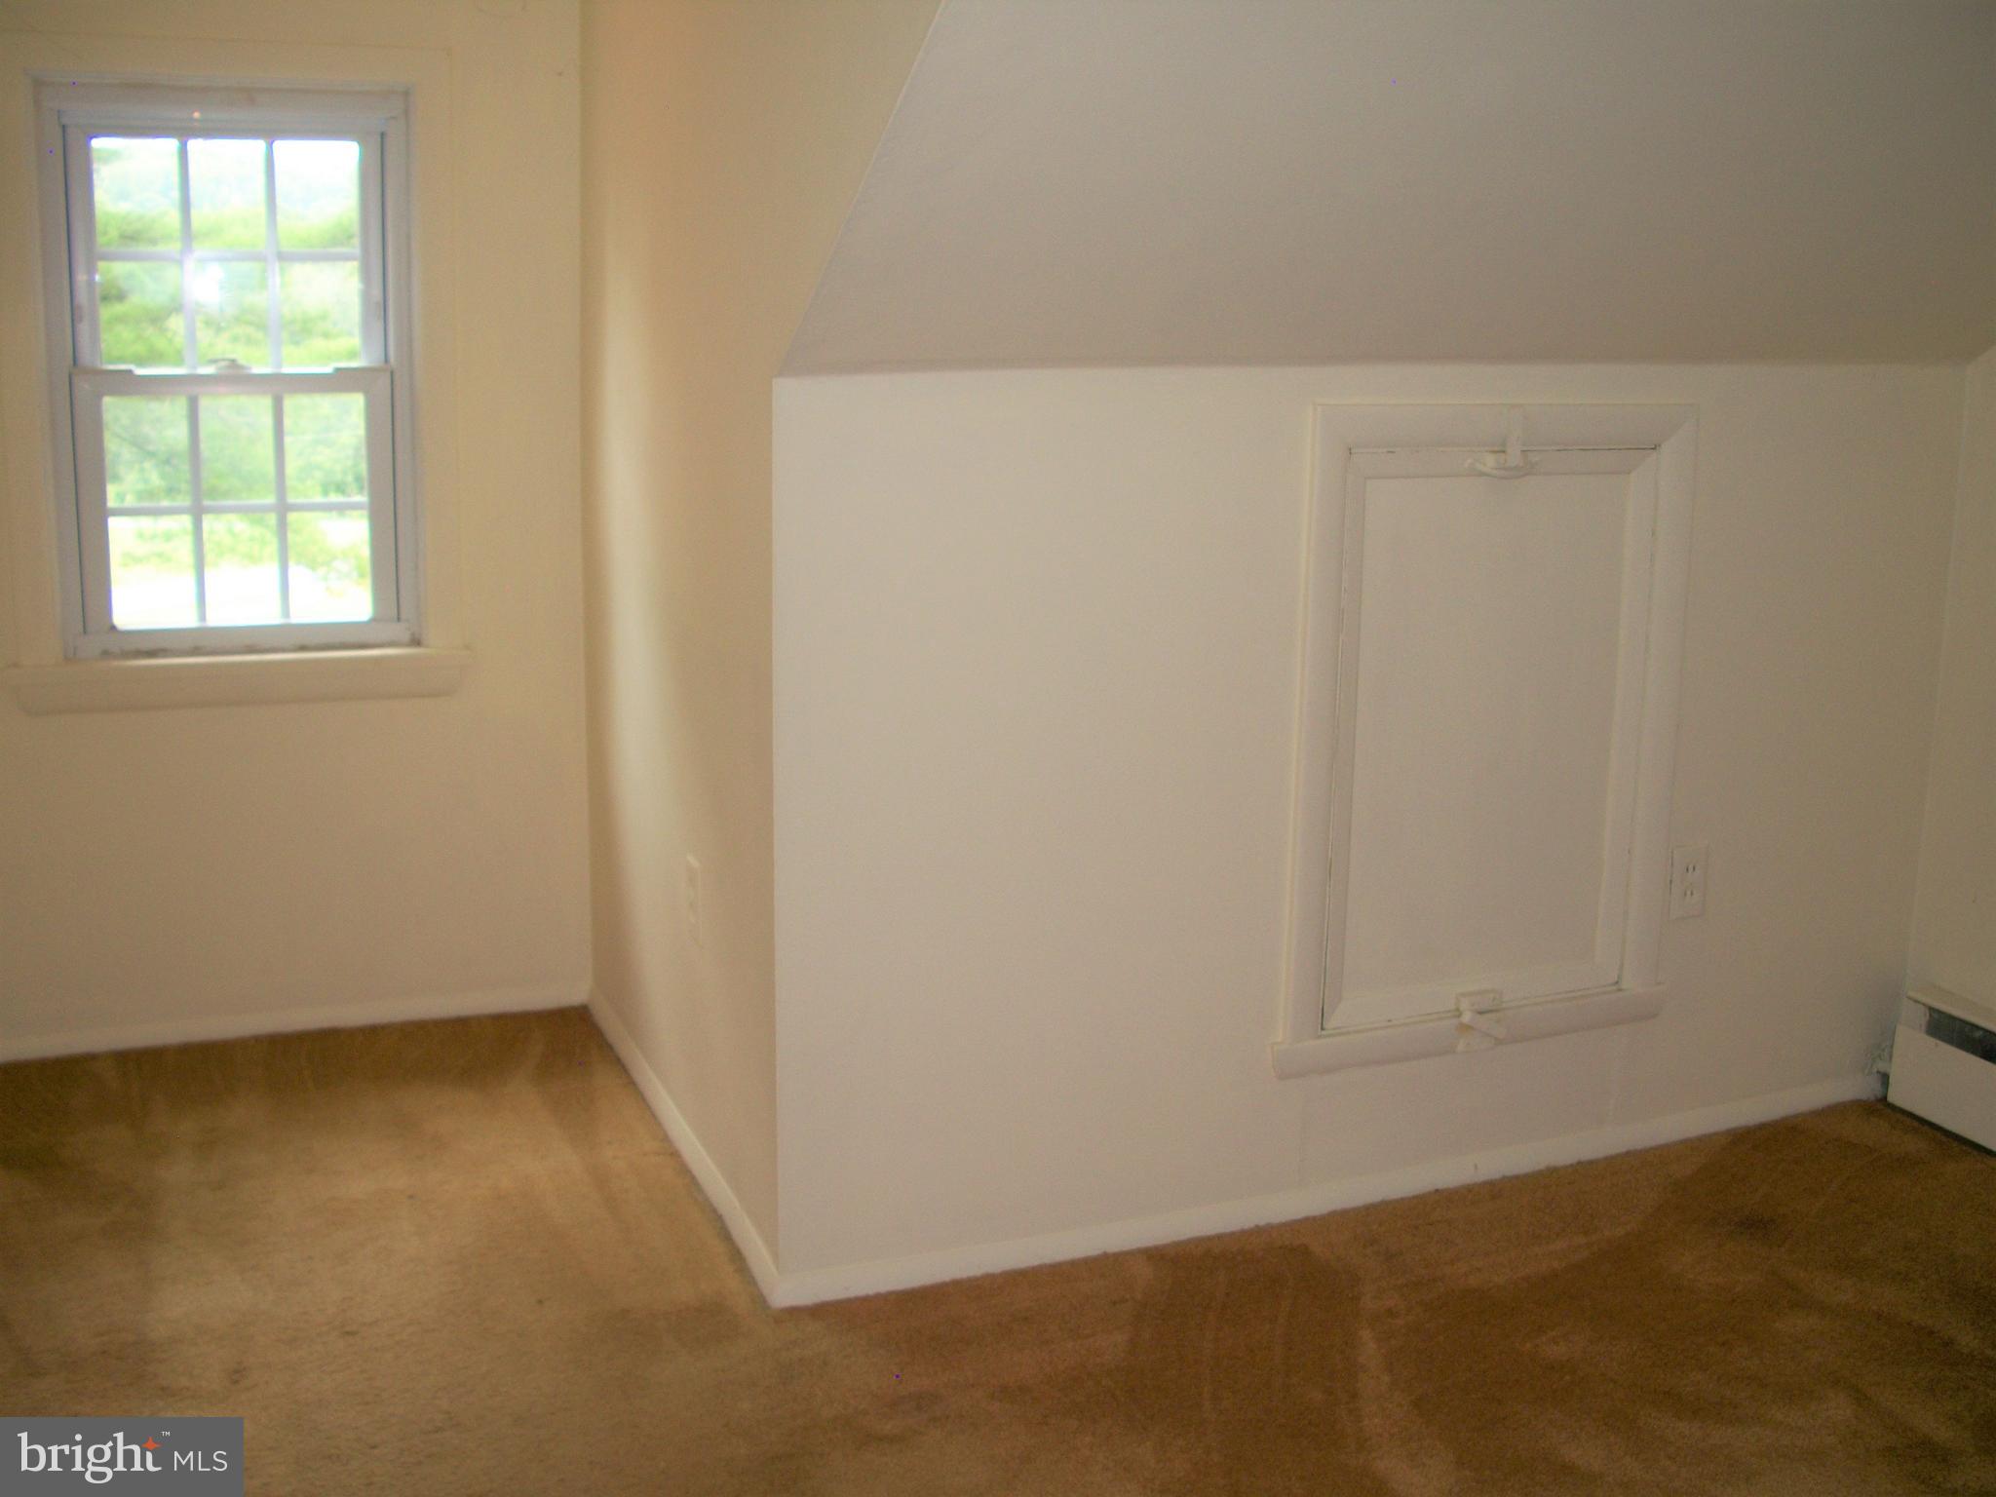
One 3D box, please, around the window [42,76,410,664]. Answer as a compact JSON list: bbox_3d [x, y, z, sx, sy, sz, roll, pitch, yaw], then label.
[{"bbox_3d":[-1.282,-0.635,3.390,0.568,0.920,0.090,-4,13,-22],"label":"window"}]

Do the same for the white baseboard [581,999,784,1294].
[{"bbox_3d":[-0.531,0.588,3.222,0.016,0.047,1.279,-4,13,-22],"label":"white baseboard"}]

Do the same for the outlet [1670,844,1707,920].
[{"bbox_3d":[1.062,0.206,3.104,0.070,0.115,0.008,-4,13,-22],"label":"outlet"}]

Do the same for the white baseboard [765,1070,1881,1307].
[{"bbox_3d":[0.584,0.646,2.999,1.900,0.047,0.016,-4,13,-22],"label":"white baseboard"}]

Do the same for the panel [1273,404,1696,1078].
[{"bbox_3d":[0.705,-0.018,2.891,0.660,0.932,0.040,-4,13,-22],"label":"panel"}]

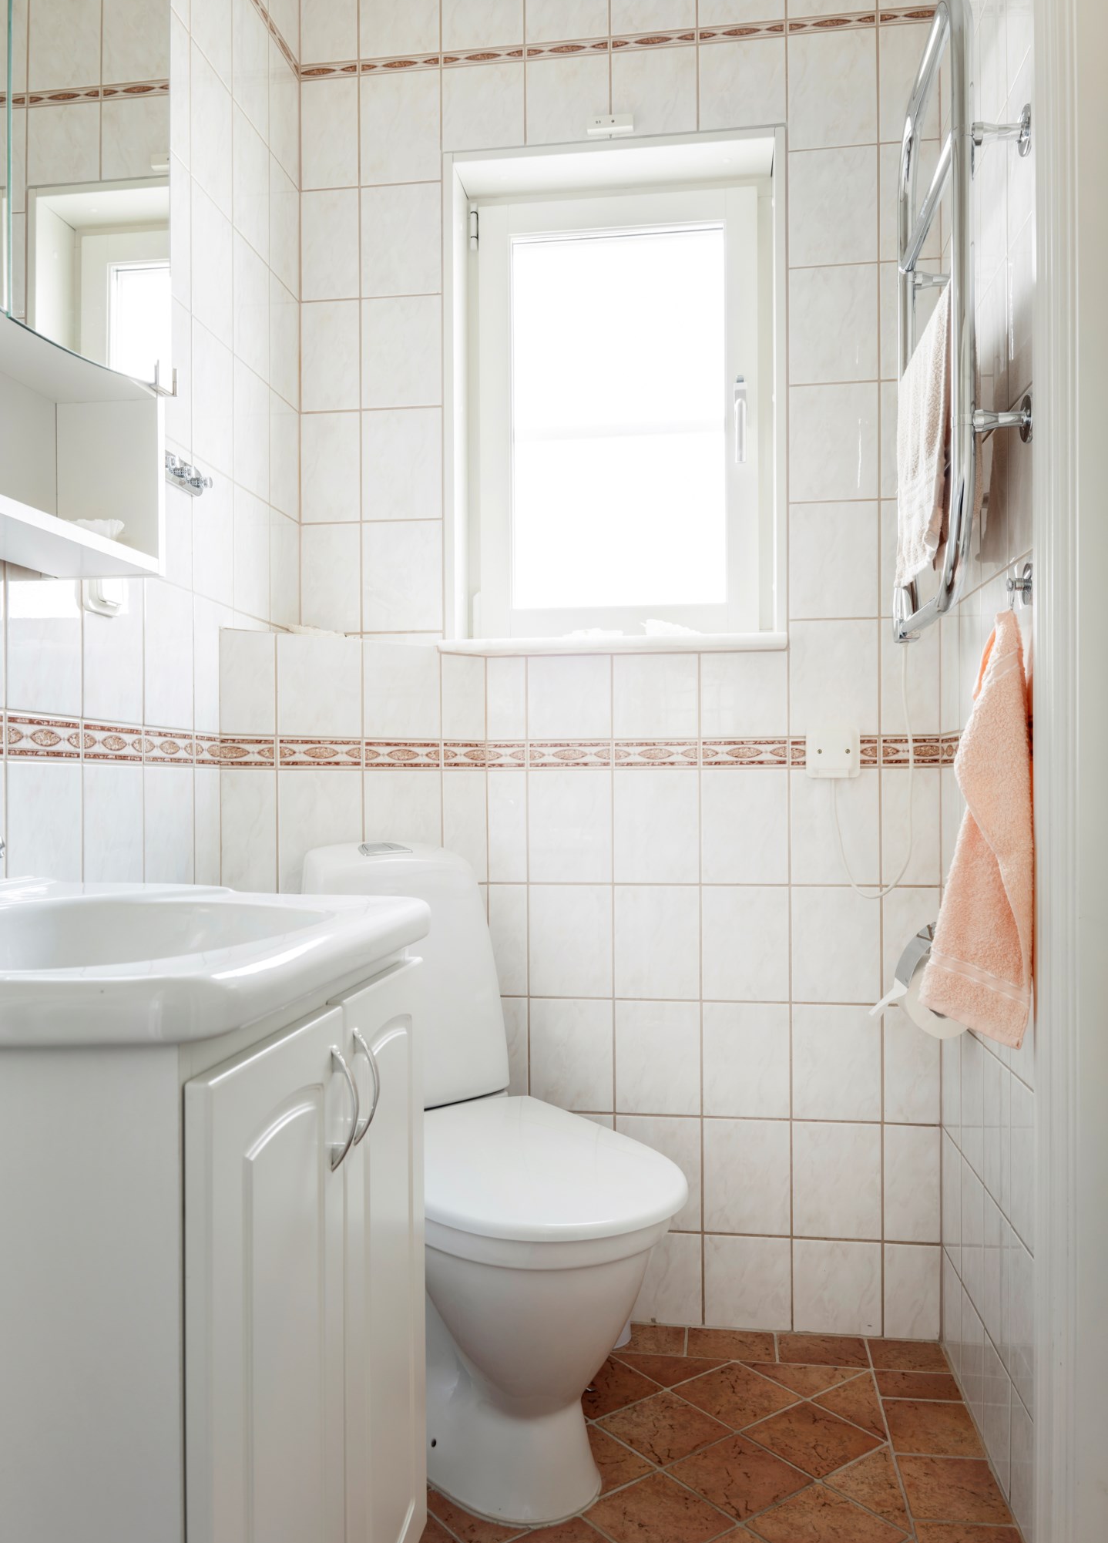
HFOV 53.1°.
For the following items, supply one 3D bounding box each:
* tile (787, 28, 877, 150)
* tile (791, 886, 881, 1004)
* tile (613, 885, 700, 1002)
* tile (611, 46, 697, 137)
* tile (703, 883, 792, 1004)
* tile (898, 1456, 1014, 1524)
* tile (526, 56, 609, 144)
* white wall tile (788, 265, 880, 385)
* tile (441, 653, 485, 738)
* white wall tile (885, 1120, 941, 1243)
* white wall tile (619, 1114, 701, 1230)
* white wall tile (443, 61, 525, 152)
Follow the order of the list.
[{"bbox_3d":[0.476,-1.162,1.898,0.149,0.196,0.010,0,0,8],"label":"tile"},{"bbox_3d":[0.485,0.298,1.912,0.149,0.199,0.010,0,0,8],"label":"tile"},{"bbox_3d":[0.182,0.299,1.941,0.150,0.199,0.009,0,0,8],"label":"tile"},{"bbox_3d":[0.174,-1.186,1.938,0.150,0.147,0.009,0,0,8],"label":"tile"},{"bbox_3d":[0.333,0.298,1.922,0.149,0.199,0.010,0,0,8],"label":"tile"},{"bbox_3d":[0.535,0.969,1.490,0.127,0.010,0.138,0,0,8],"label":"tile"},{"bbox_3d":[0.024,-1.194,1.976,0.149,0.150,0.010,0,0,8],"label":"tile"},{"bbox_3d":[0.476,-0.760,1.892,0.149,0.199,0.009,0,0,8],"label":"white wall tile"},{"bbox_3d":[-0.160,-0.130,1.955,0.092,0.146,0.010,0,0,-38],"label":"tile"},{"bbox_3d":[0.603,0.696,1.873,0.089,0.199,0.009,0,0,8],"label":"white wall tile"},{"bbox_3d":[0.184,0.702,1.944,0.149,0.199,0.010,0,0,8],"label":"white wall tile"},{"bbox_3d":[-0.126,-1.185,1.983,0.150,0.146,0.009,0,0,8],"label":"white wall tile"}]

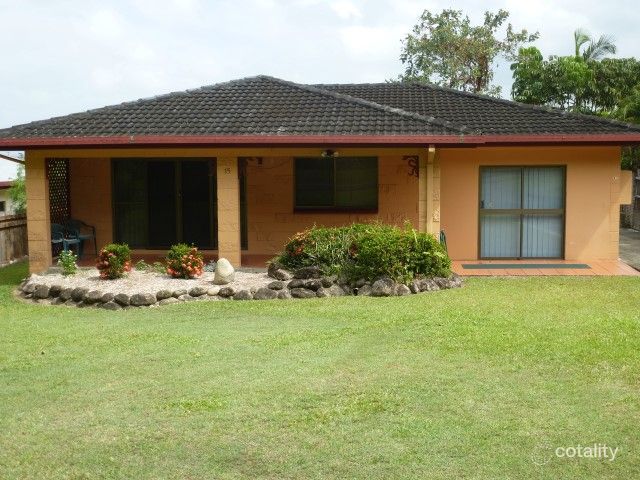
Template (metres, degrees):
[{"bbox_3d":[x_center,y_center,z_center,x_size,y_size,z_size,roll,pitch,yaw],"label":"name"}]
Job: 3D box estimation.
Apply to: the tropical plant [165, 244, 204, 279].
[{"bbox_3d":[-2.449,0.396,15.150,0.680,0.590,0.660,0,6,6],"label":"tropical plant"}]

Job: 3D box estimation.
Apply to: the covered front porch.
[{"bbox_3d":[-1.640,-0.719,16.874,8.010,2.400,2.250,0,6,6],"label":"covered front porch"}]

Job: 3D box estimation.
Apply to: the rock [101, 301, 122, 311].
[{"bbox_3d":[-3.183,1.000,12.700,0.320,0.160,0.240,0,6,6],"label":"rock"}]

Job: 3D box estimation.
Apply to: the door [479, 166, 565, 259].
[{"bbox_3d":[4.126,-0.559,17.034,1.820,1.980,0.100,0,6,6],"label":"door"}]

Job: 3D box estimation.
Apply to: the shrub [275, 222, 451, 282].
[{"bbox_3d":[0.748,0.202,14.650,2.950,1.050,1.300,0,6,6],"label":"shrub"}]

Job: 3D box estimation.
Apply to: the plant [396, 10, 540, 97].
[{"bbox_3d":[5.698,-4.937,32.239,5.200,7.790,5.000,0,6,6],"label":"plant"}]

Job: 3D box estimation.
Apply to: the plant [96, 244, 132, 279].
[{"bbox_3d":[-3.767,0.399,15.250,0.650,0.590,0.630,0,6,6],"label":"plant"}]

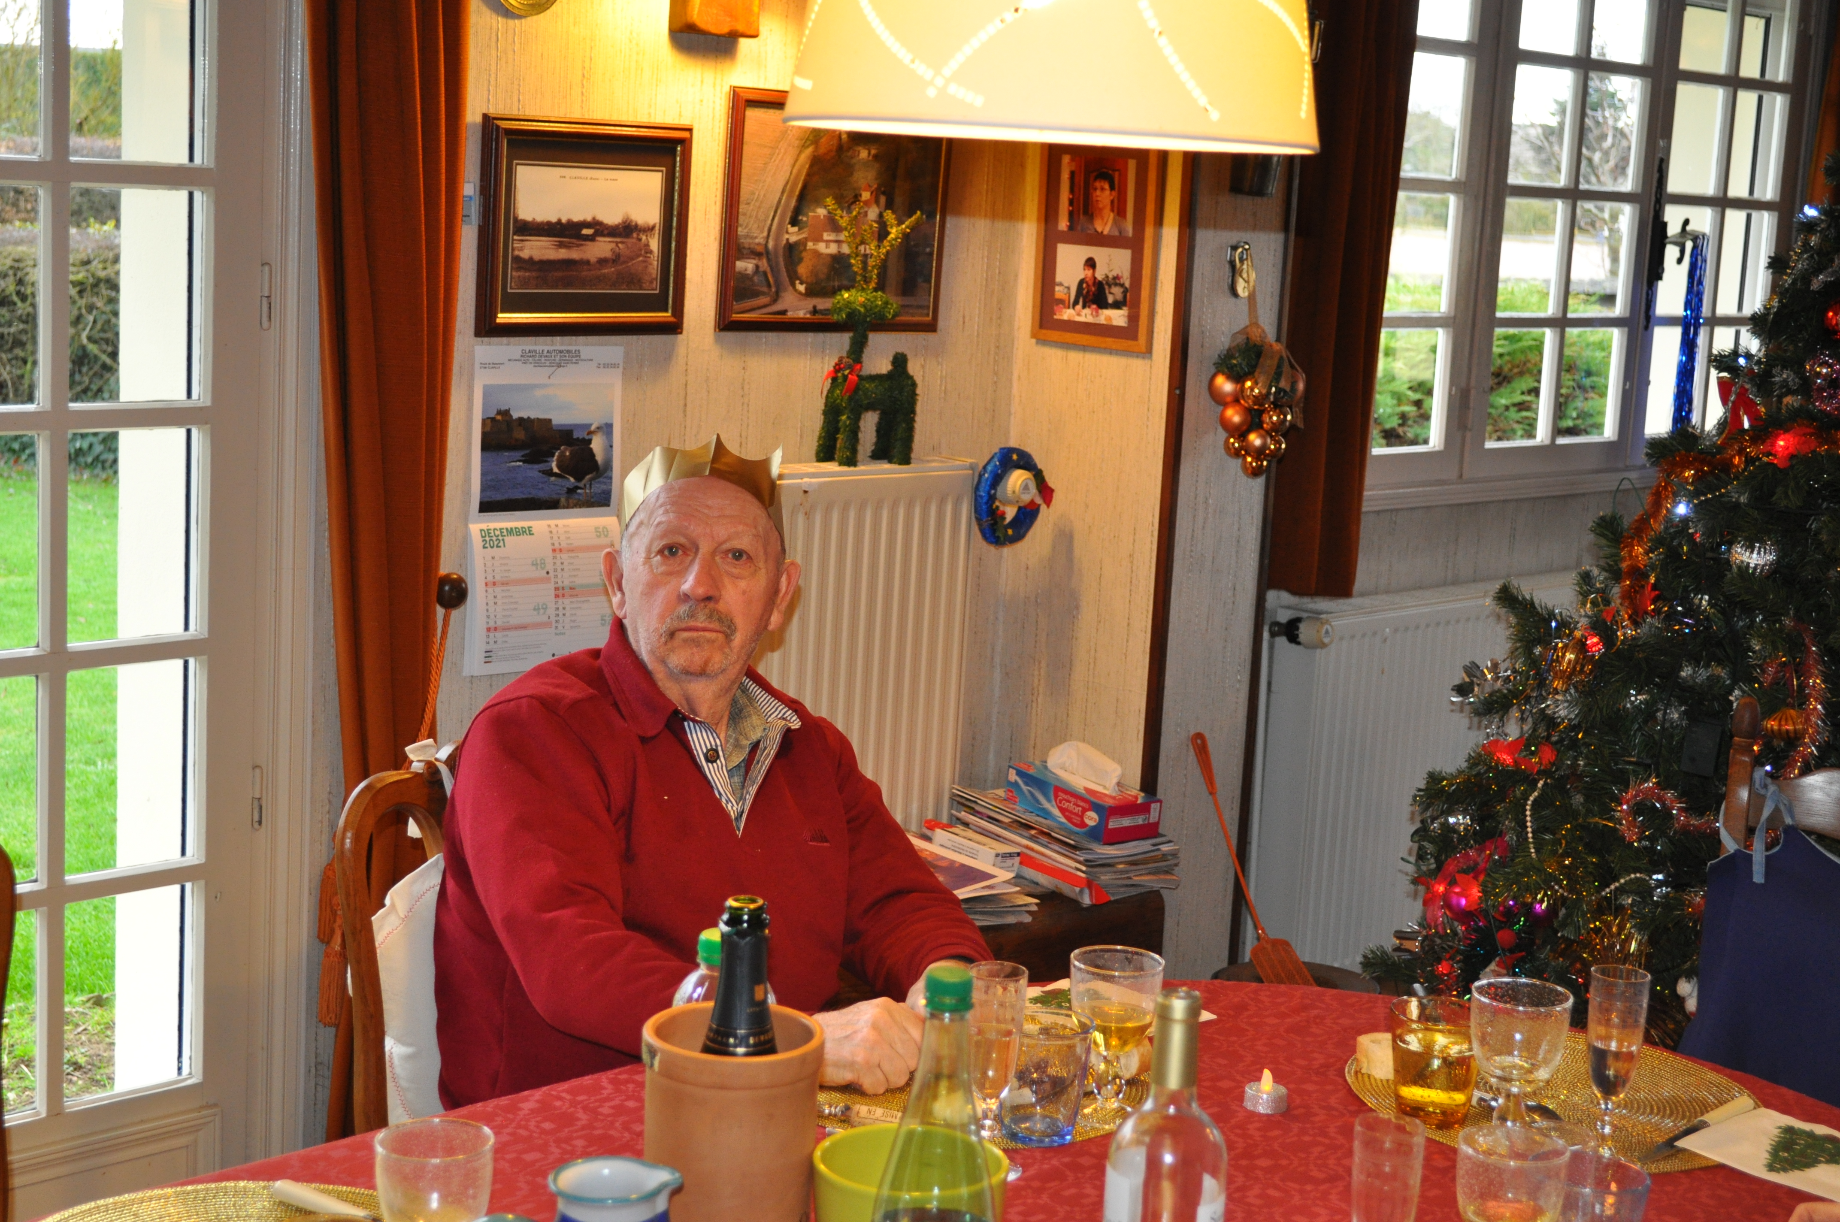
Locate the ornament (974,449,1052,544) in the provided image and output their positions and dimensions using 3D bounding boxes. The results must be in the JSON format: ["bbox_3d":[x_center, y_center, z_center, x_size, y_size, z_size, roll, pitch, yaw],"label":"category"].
[{"bbox_3d":[0.138,-0.171,4.003,0.048,0.149,0.148,12,13,43],"label":"ornament"}]

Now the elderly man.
[{"bbox_3d":[-0.162,0.467,2.678,0.660,1.280,0.550,12,12,43],"label":"elderly man"}]

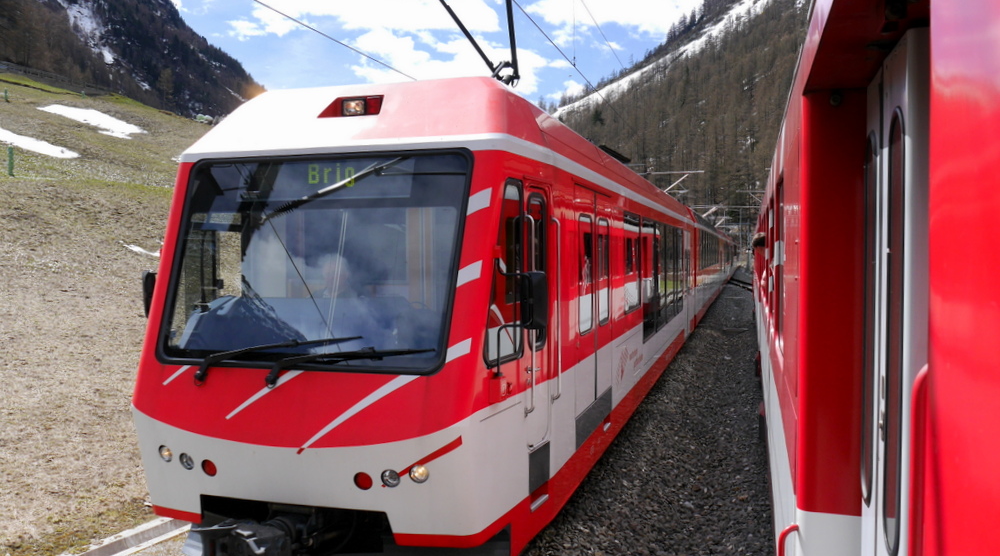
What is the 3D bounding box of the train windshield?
[{"bbox_3d":[-1.191,-0.133,5.000,1.950,1.370,0.150,0,-18,18],"label":"train windshield"}]

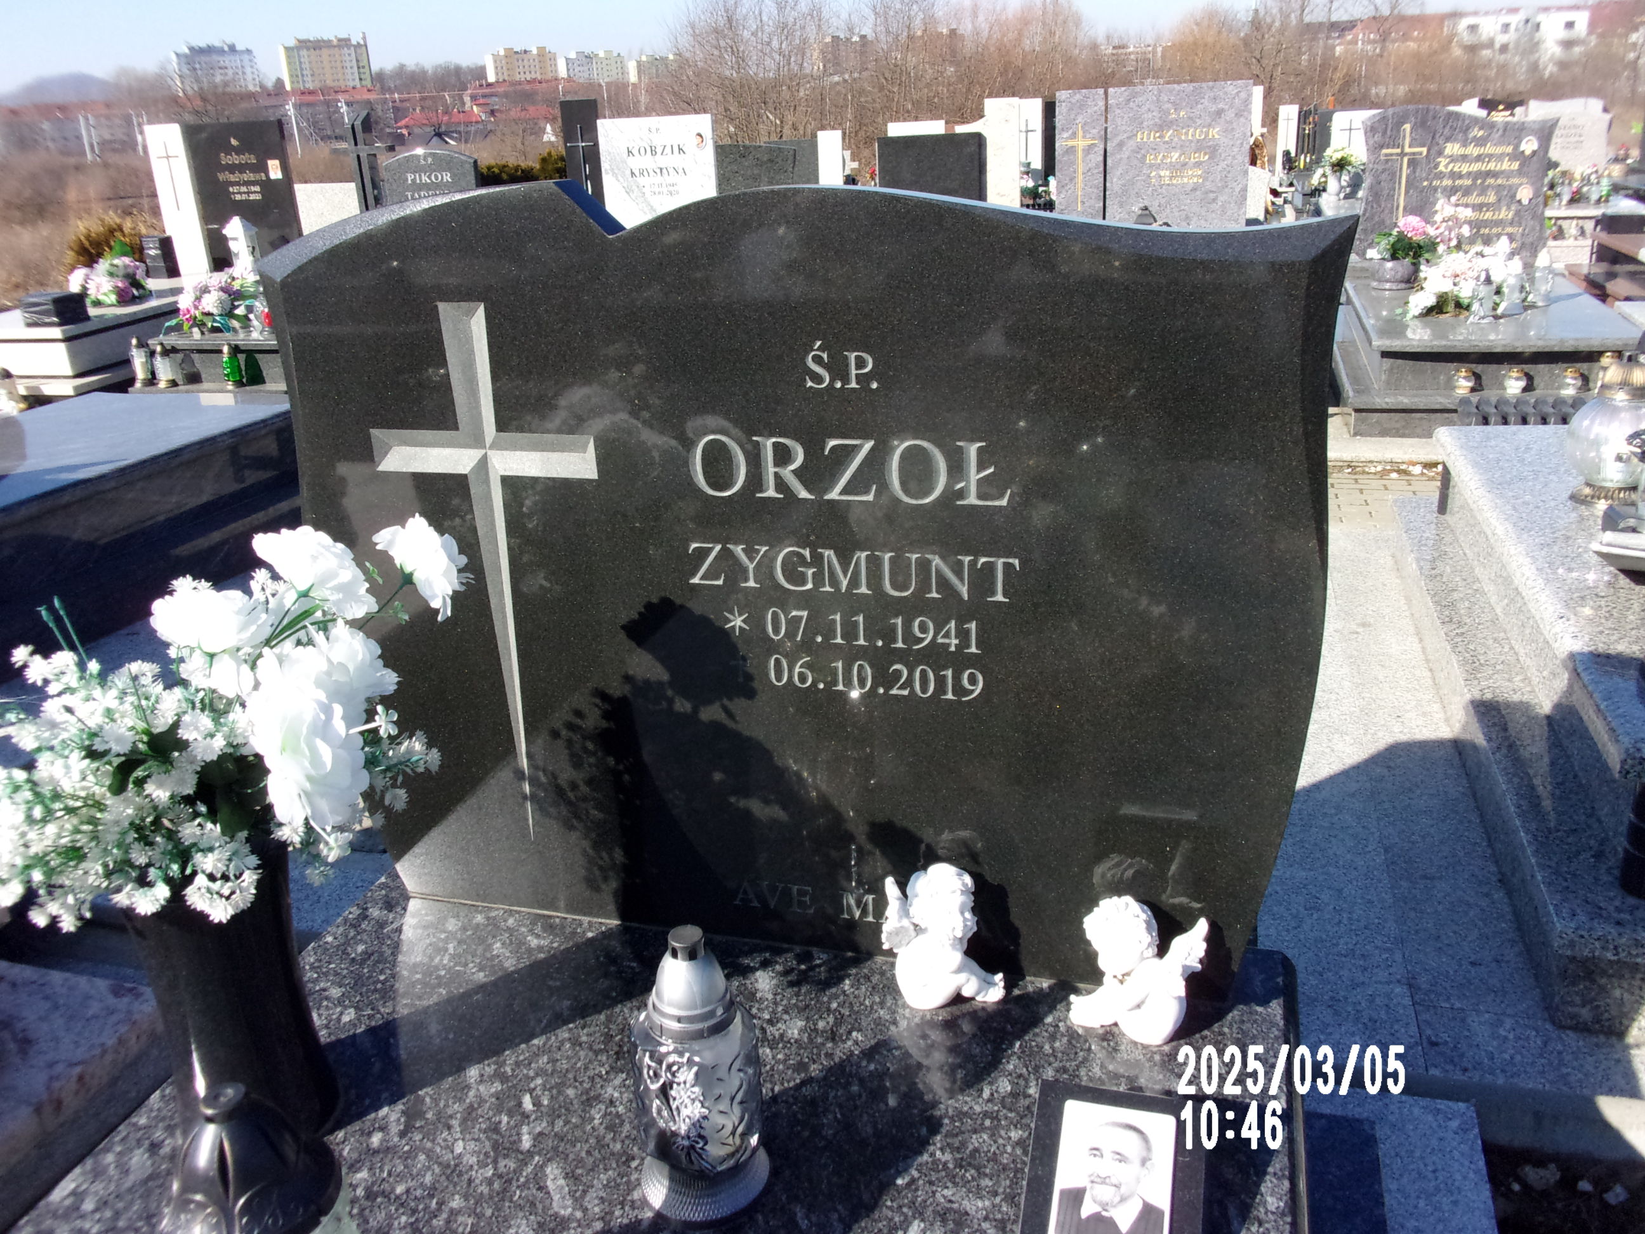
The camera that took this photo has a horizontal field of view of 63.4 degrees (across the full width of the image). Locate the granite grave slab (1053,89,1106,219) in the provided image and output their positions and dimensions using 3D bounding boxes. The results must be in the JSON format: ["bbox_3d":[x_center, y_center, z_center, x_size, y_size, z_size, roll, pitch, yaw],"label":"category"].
[{"bbox_3d":[1.485,-2.518,7.677,0.267,0.968,0.090,3,23,16],"label":"granite grave slab"}]

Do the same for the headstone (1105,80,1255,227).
[{"bbox_3d":[2.004,-2.486,7.525,0.768,0.965,0.090,3,23,16],"label":"headstone"}]

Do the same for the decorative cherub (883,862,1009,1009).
[{"bbox_3d":[0.127,0.335,1.409,0.132,0.160,0.090,-2,22,2],"label":"decorative cherub"}]

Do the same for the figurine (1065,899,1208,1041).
[{"bbox_3d":[0.319,0.354,1.346,0.140,0.150,0.090,5,23,21],"label":"figurine"}]

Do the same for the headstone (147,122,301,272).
[{"bbox_3d":[-4.129,-2.921,9.311,1.101,1.012,0.110,3,23,16],"label":"headstone"}]

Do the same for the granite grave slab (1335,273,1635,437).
[{"bbox_3d":[3.082,-1.345,6.421,1.120,0.390,2.300,3,23,16],"label":"granite grave slab"}]

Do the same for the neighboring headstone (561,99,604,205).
[{"bbox_3d":[-1.476,-2.743,8.527,0.247,1.062,0.090,3,23,16],"label":"neighboring headstone"}]

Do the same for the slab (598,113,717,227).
[{"bbox_3d":[-1.004,-2.655,8.405,0.760,0.938,0.075,3,23,16],"label":"slab"}]

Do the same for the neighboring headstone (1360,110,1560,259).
[{"bbox_3d":[3.374,-2.326,7.200,0.960,0.839,0.090,3,23,16],"label":"neighboring headstone"}]

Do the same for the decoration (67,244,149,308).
[{"bbox_3d":[-4.547,-2.190,8.479,0.430,0.330,0.400,3,23,16],"label":"decoration"}]

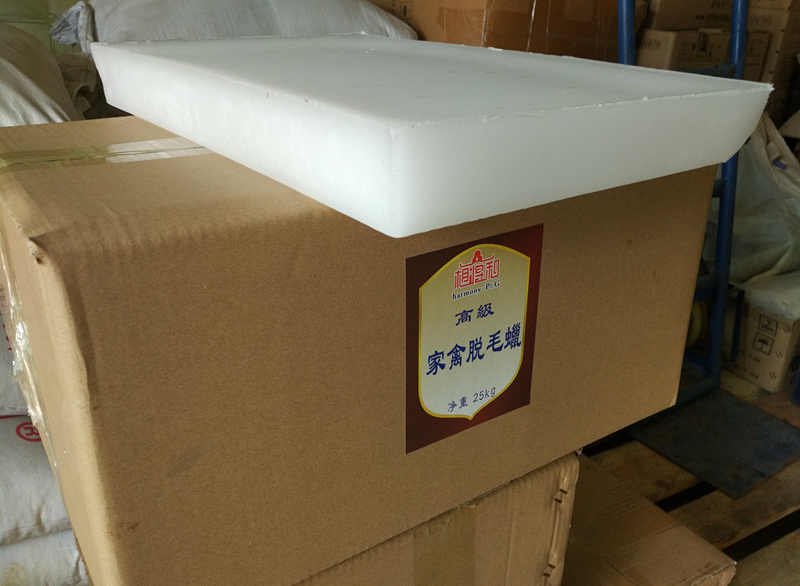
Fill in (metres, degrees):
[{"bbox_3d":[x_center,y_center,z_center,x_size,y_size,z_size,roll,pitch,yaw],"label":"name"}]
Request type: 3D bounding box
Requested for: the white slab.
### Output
[{"bbox_3d":[-0.018,-0.151,0.525,0.290,0.049,0.447,-16,29,-33],"label":"white slab"}]

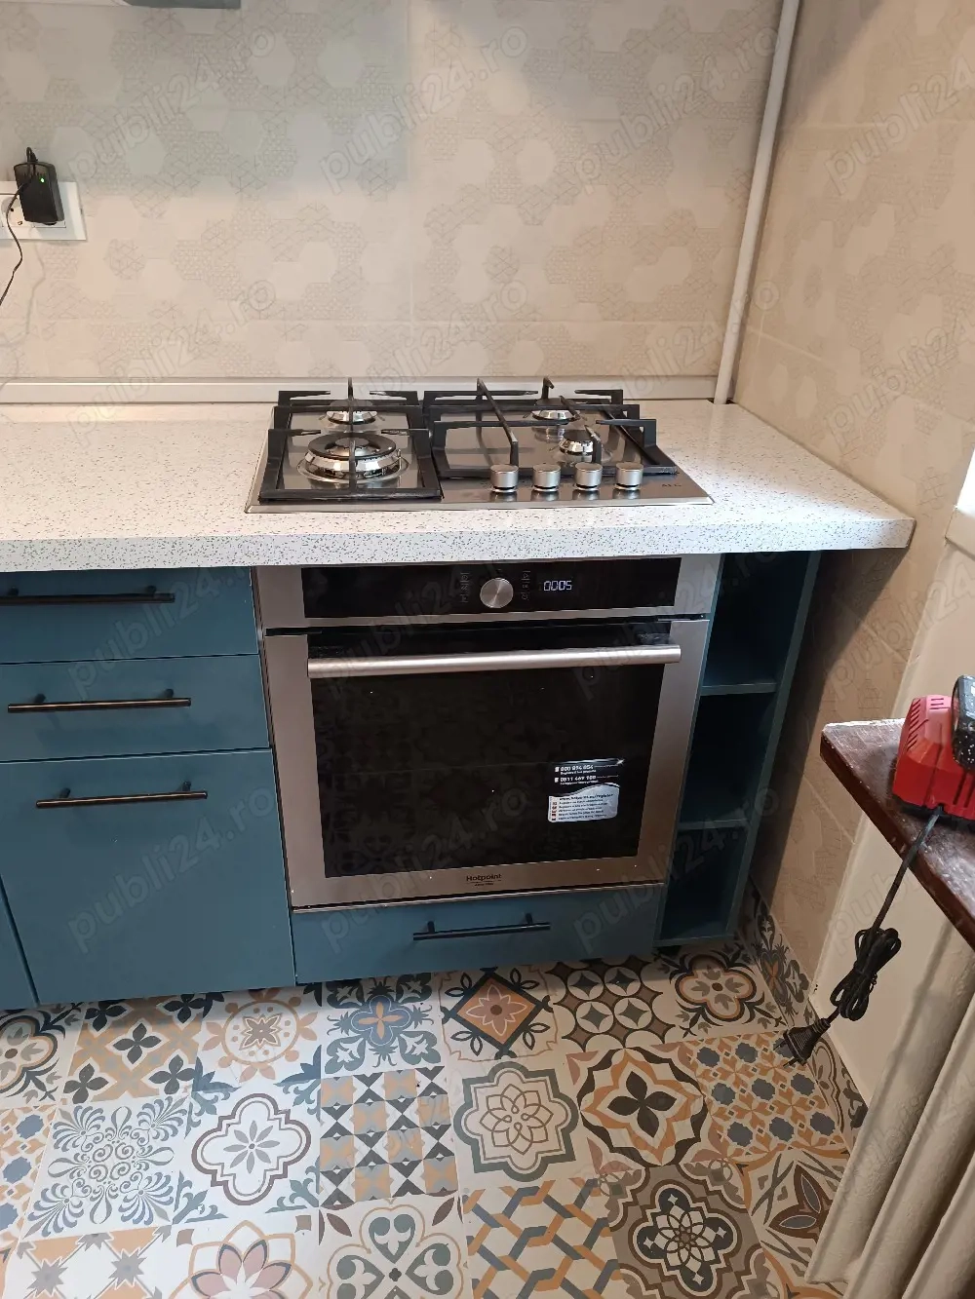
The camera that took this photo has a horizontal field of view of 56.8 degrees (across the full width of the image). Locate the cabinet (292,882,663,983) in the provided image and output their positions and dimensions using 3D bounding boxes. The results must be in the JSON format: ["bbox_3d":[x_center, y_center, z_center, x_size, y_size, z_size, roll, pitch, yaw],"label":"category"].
[{"bbox_3d":[-0.036,0.362,1.656,0.595,0.157,0.490,-2,30,-7],"label":"cabinet"}]

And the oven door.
[{"bbox_3d":[0.003,0.187,1.297,0.595,0.479,0.080,-2,30,-7],"label":"oven door"}]

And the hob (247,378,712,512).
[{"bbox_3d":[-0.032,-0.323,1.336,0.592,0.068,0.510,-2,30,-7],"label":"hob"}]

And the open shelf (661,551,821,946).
[{"bbox_3d":[0.338,0.053,1.600,0.148,0.773,0.502,-2,30,-7],"label":"open shelf"}]

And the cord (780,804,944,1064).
[{"bbox_3d":[0.339,0.270,0.829,0.145,0.265,0.095,-2,30,-7],"label":"cord"}]

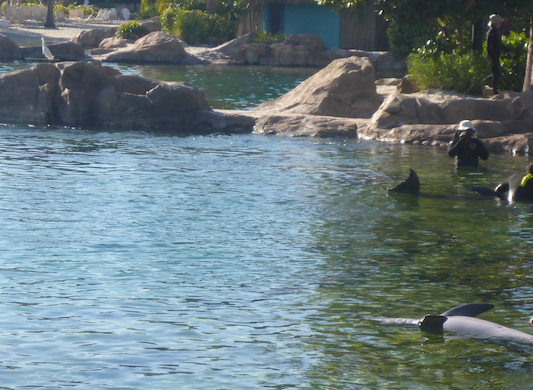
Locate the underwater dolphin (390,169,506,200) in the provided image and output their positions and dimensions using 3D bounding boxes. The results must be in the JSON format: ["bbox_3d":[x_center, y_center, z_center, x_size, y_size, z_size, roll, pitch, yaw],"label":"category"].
[{"bbox_3d":[2.610,-0.128,30.800,1.850,0.500,0.500,1,5,10],"label":"underwater dolphin"}]

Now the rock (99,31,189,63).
[{"bbox_3d":[-5.254,-6.249,92.000,3.700,1.350,2.500,0,5,0],"label":"rock"}]

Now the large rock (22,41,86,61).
[{"bbox_3d":[-9.177,-6.212,94.000,2.750,0.870,1.800,0,5,0],"label":"large rock"}]

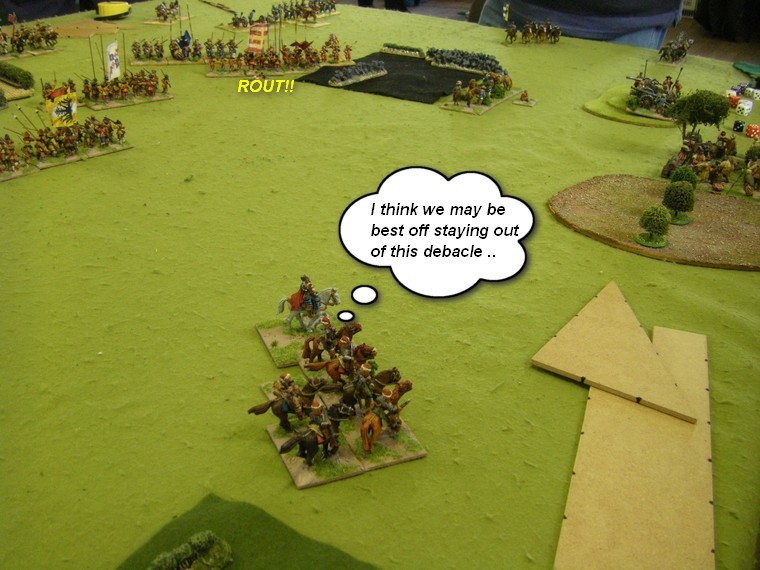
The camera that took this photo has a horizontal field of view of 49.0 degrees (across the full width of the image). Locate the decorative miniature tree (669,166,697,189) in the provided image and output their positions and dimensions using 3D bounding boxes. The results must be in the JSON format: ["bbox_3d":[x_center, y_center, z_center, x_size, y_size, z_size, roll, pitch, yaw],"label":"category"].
[{"bbox_3d":[0.209,-0.069,0.573,0.019,0.025,0.019,2,28,0],"label":"decorative miniature tree"}]

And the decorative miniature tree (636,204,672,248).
[{"bbox_3d":[0.169,-0.037,0.513,0.020,0.024,0.020,2,28,0],"label":"decorative miniature tree"}]

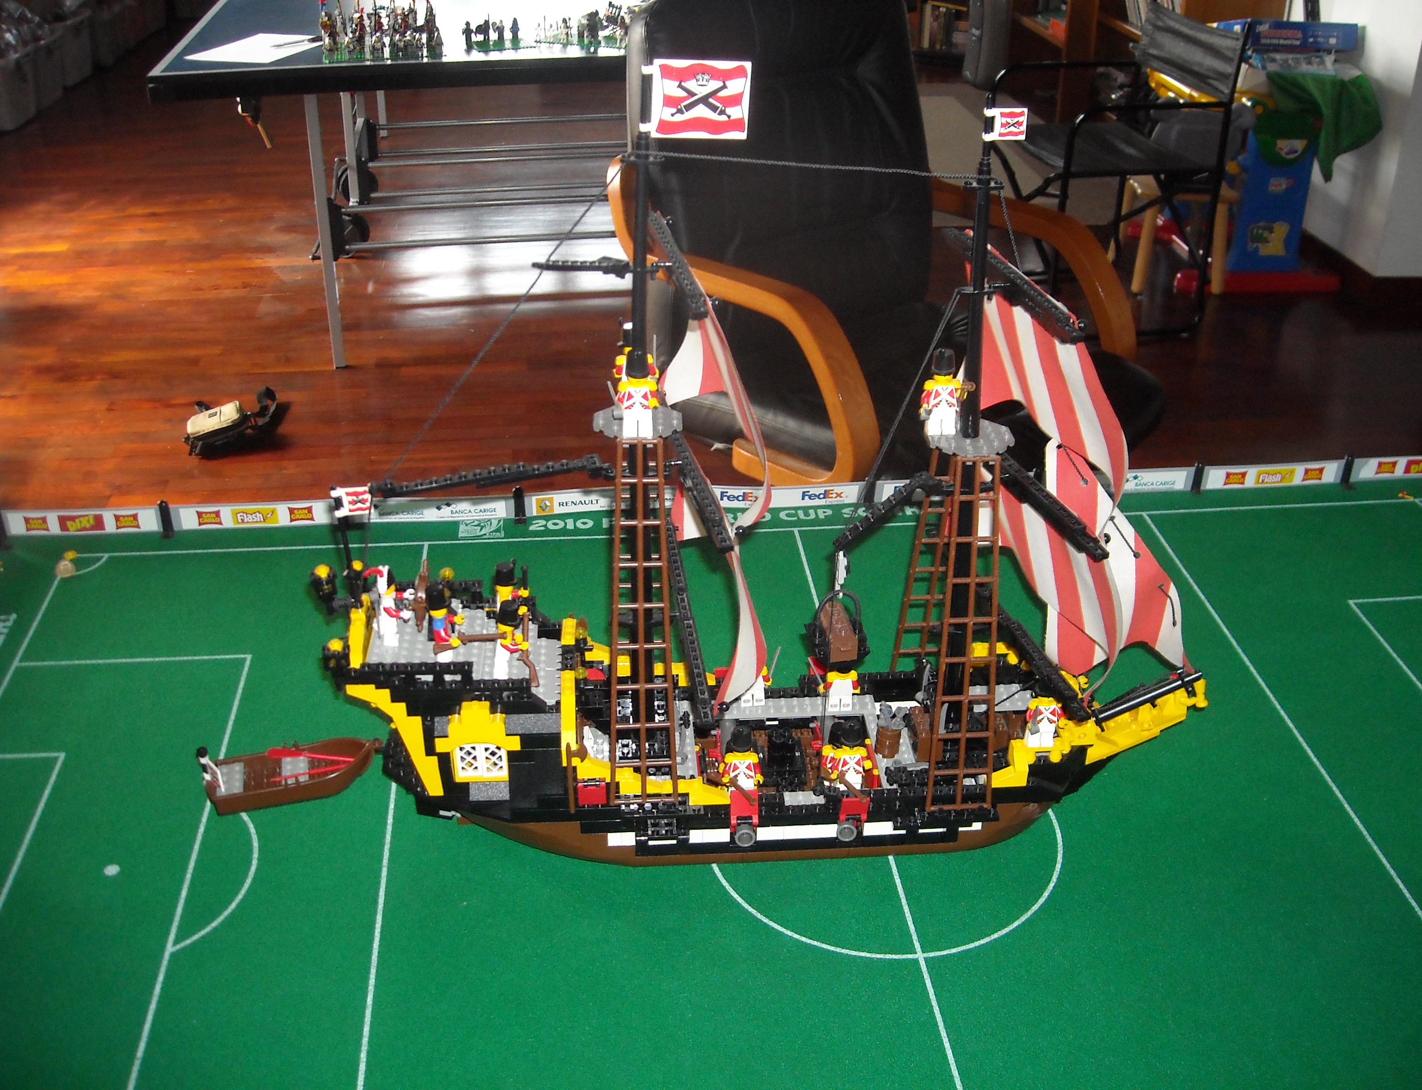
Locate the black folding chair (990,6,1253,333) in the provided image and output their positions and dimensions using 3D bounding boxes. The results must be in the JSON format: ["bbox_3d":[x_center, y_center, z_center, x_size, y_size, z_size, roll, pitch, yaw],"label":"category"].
[{"bbox_3d":[0.996,-0.967,3.752,0.450,0.780,0.495,-7,32,-12],"label":"black folding chair"}]

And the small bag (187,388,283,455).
[{"bbox_3d":[-1.002,-0.261,3.081,0.175,0.080,0.105,-20,55,-30],"label":"small bag"}]

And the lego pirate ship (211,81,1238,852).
[{"bbox_3d":[0.039,-0.032,0.816,0.555,0.462,0.198,-1,32,-4],"label":"lego pirate ship"}]

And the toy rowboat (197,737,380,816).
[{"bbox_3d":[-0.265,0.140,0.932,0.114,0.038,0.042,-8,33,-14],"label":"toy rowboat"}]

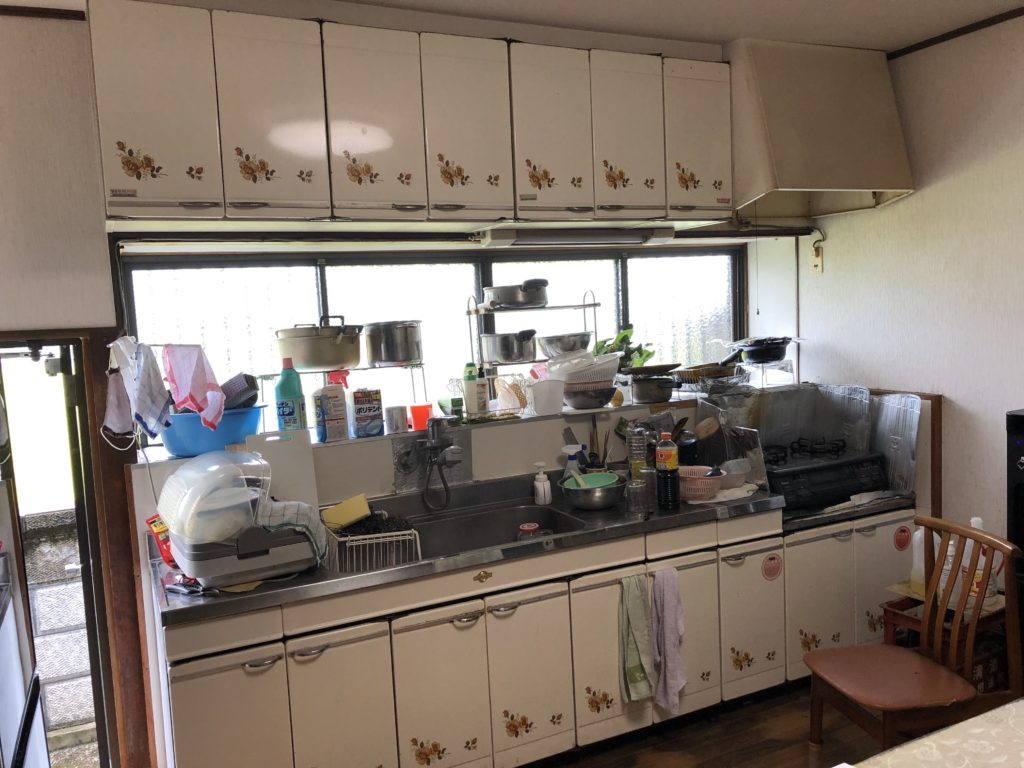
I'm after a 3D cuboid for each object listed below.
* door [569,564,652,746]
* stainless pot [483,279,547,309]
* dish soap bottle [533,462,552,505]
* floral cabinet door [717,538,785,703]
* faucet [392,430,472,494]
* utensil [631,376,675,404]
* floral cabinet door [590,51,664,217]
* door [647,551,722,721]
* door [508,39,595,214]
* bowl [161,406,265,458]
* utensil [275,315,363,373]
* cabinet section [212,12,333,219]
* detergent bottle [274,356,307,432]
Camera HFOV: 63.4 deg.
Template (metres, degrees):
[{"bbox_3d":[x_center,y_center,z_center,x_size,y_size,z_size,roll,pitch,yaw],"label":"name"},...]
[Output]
[{"bbox_3d":[0.332,0.898,2.758,0.298,0.557,0.022,-5,6,-25],"label":"door"},{"bbox_3d":[0.044,-0.346,3.159,0.243,0.103,0.385,-5,6,-25],"label":"stainless pot"},{"bbox_3d":[0.116,0.363,3.073,0.068,0.158,0.062,-2,6,3],"label":"dish soap bottle"},{"bbox_3d":[0.873,0.848,3.014,0.298,0.558,0.025,-5,6,-25],"label":"floral cabinet door"},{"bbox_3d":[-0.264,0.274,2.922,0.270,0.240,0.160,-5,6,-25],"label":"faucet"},{"bbox_3d":[0.598,0.023,3.535,0.170,0.102,0.170,-3,5,0],"label":"utensil"},{"bbox_3d":[0.402,-0.853,2.870,0.298,0.559,0.022,-5,6,-25],"label":"floral cabinet door"},{"bbox_3d":[0.603,0.873,2.886,0.298,0.558,0.025,-5,6,-25],"label":"door"},{"bbox_3d":[0.132,-0.831,2.743,0.298,0.554,0.025,-5,6,-25],"label":"door"},{"bbox_3d":[-0.981,0.149,2.745,0.345,0.147,0.345,-5,6,-25],"label":"bowl"},{"bbox_3d":[-0.687,-0.145,2.958,0.290,0.190,0.290,-5,6,-25],"label":"utensil"},{"bbox_3d":[-0.681,-0.756,2.365,0.297,0.561,0.030,-5,6,-25],"label":"cabinet section"},{"bbox_3d":[-0.753,0.061,2.819,0.092,0.282,0.068,-2,6,10],"label":"detergent bottle"}]

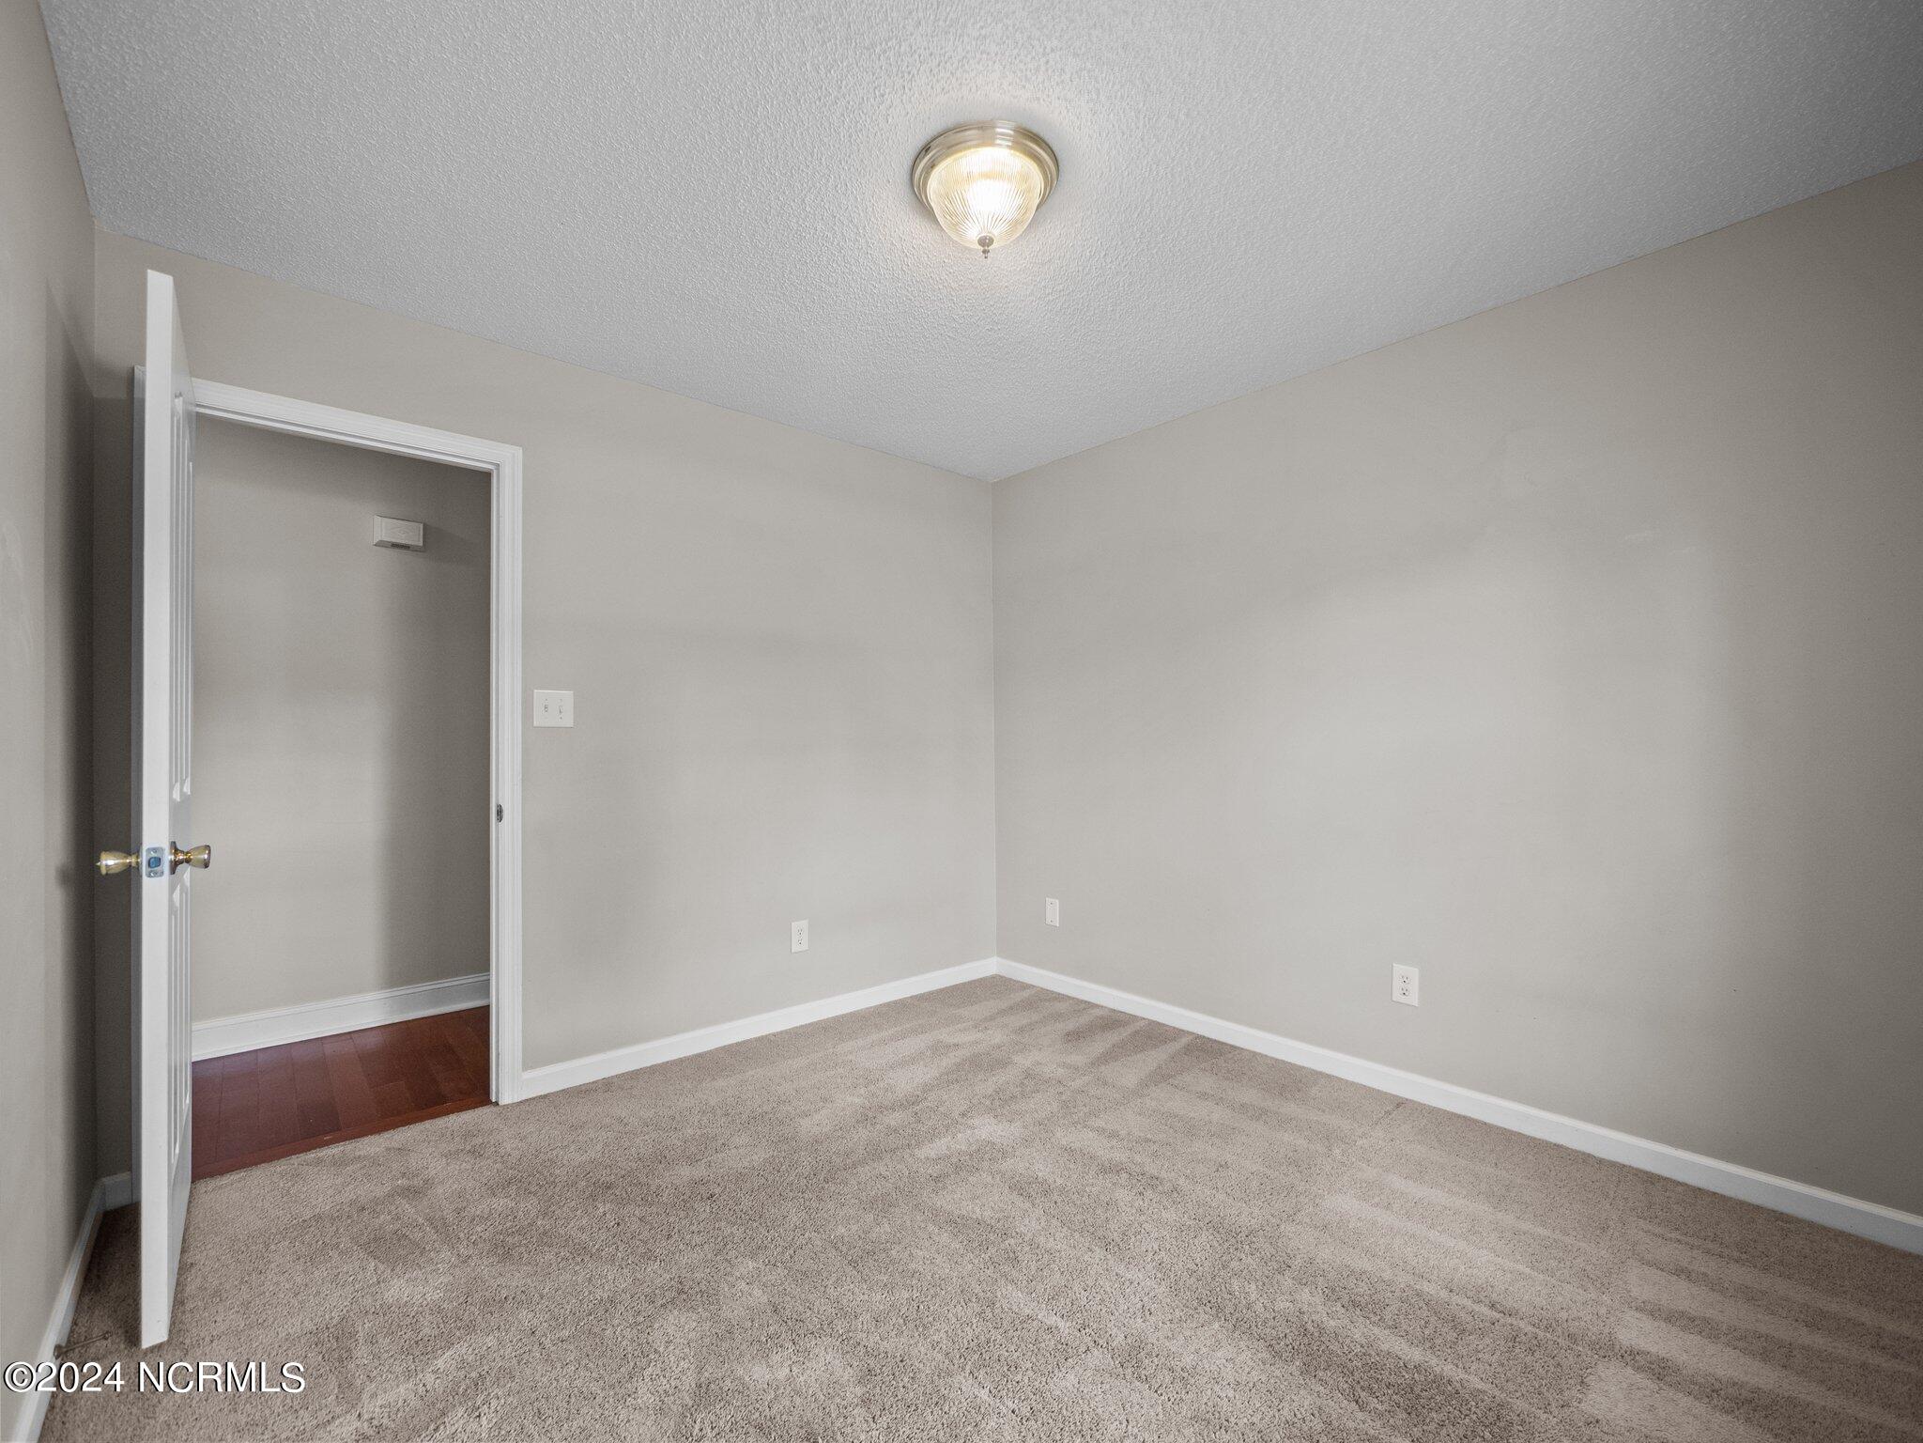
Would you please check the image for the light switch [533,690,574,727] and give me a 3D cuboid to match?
[{"bbox_3d":[-1.340,-0.041,2.561,0.117,0.116,0.008,0,-1,-40],"label":"light switch"}]

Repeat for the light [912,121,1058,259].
[{"bbox_3d":[0.054,-1.134,1.746,0.331,0.191,0.331,0,-1,0],"label":"light"}]

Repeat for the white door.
[{"bbox_3d":[-1.746,0.167,1.728,0.038,2.015,0.723,0,-1,-42],"label":"white door"}]

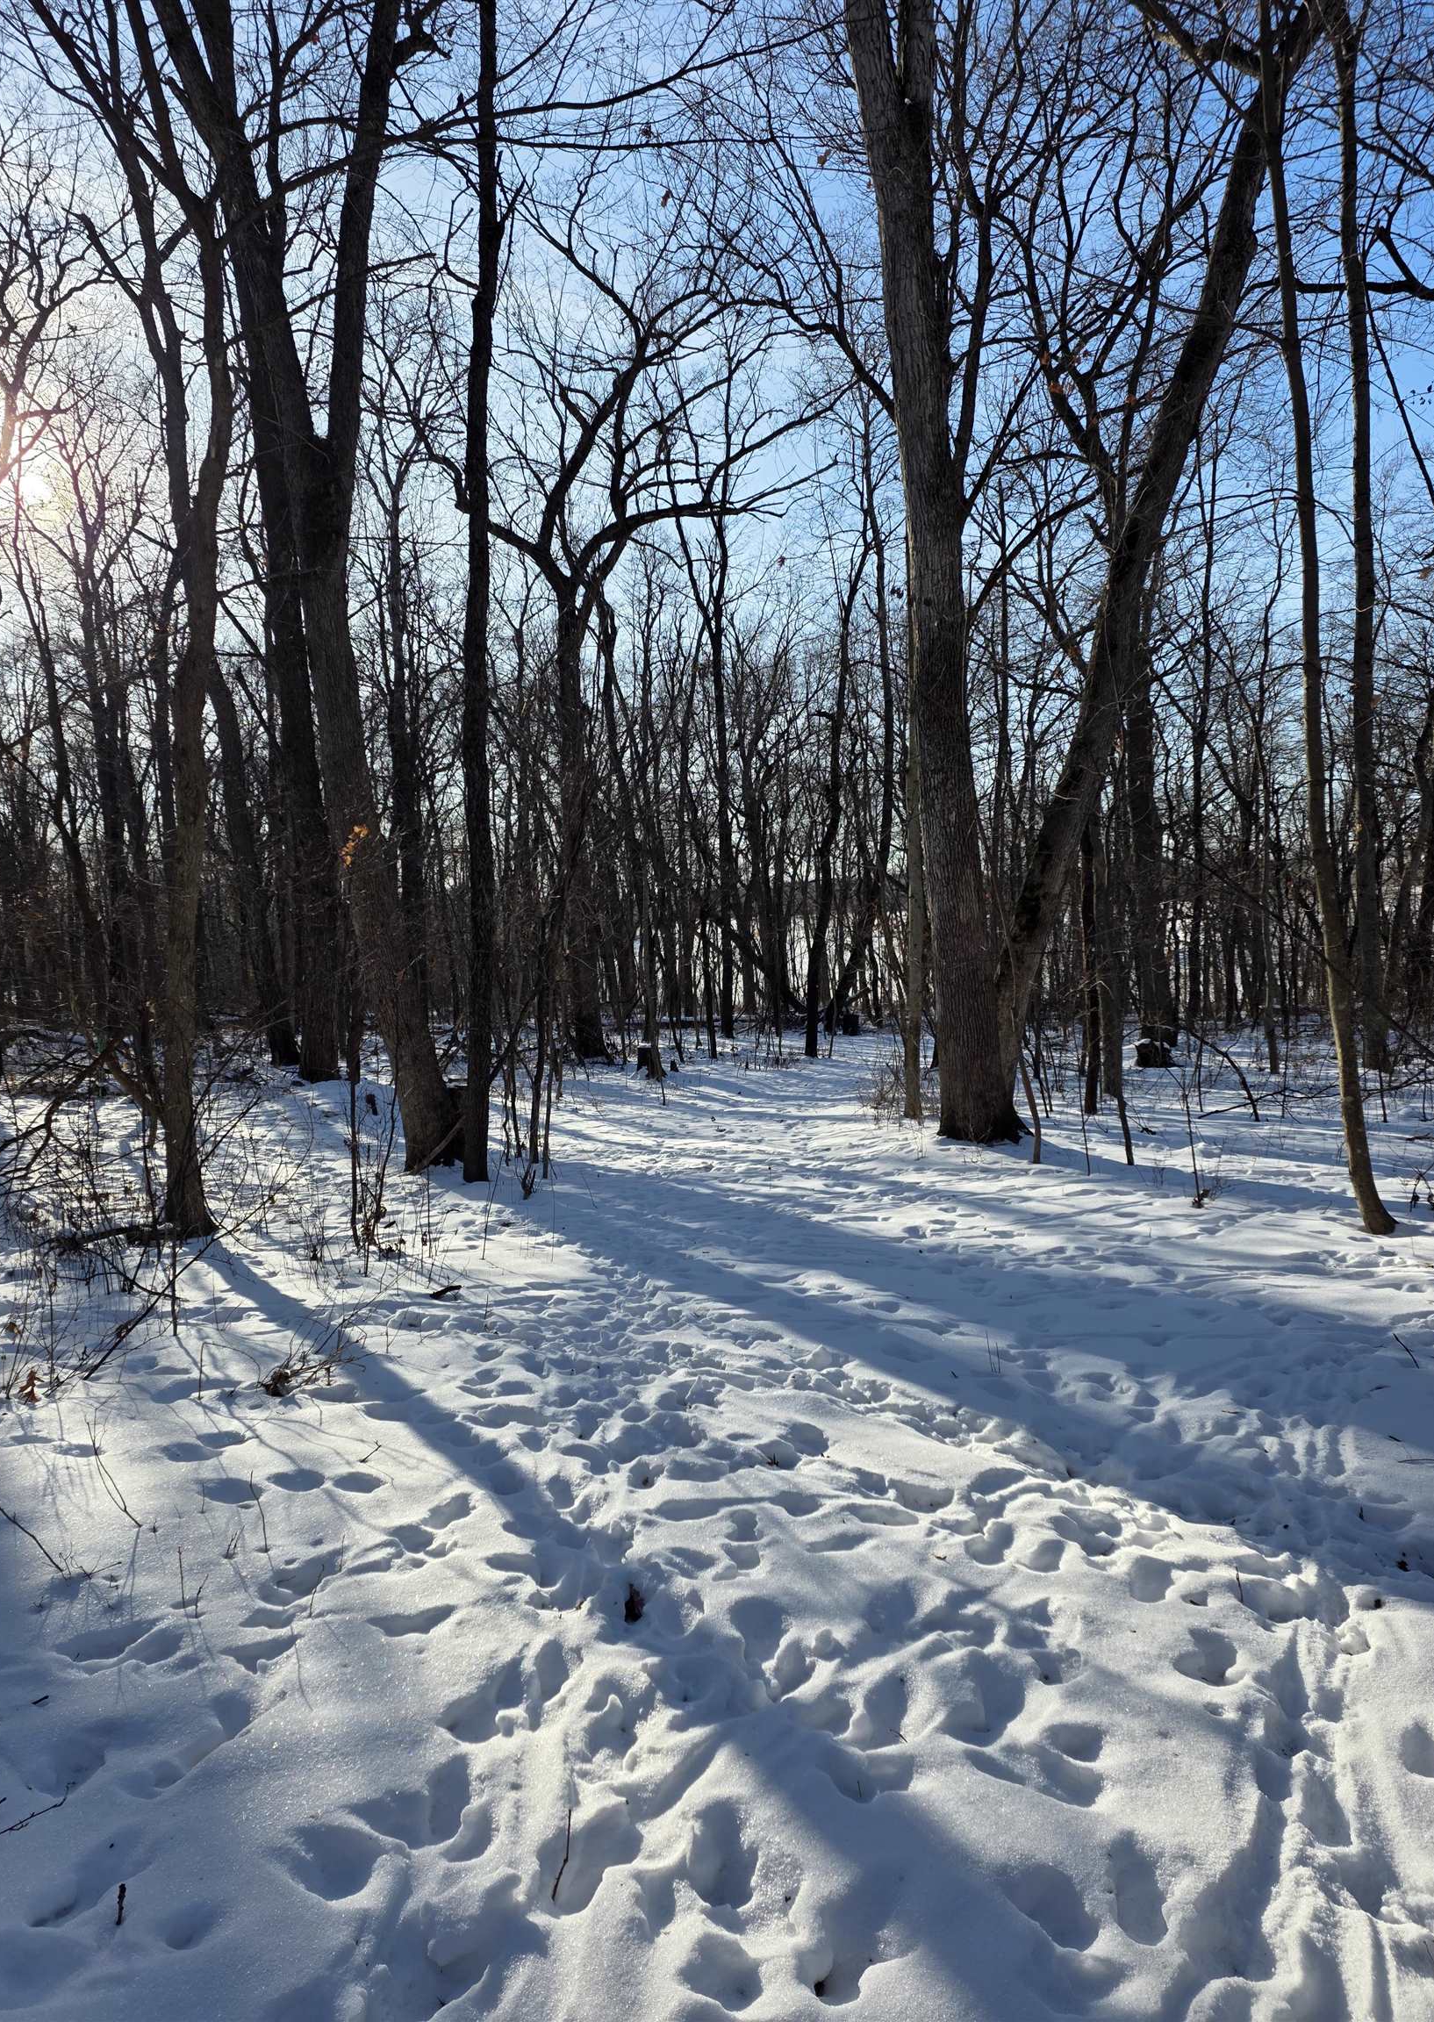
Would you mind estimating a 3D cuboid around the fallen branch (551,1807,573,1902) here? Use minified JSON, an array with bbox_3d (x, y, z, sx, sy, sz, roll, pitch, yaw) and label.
[{"bbox_3d":[-0.257,1.433,2.284,0.018,0.015,0.172,0,18,3],"label":"fallen branch"}]

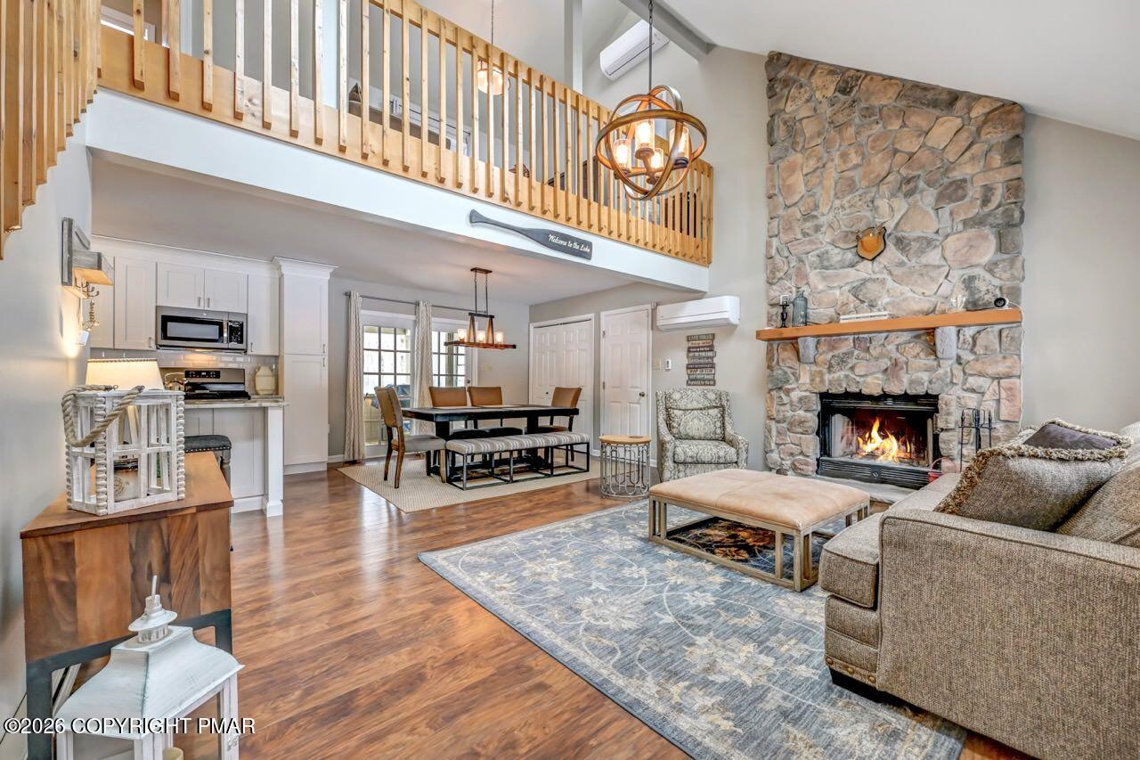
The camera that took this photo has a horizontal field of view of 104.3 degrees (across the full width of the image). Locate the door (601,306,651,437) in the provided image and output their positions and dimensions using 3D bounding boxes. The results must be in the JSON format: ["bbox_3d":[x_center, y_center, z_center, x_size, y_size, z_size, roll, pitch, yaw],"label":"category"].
[{"bbox_3d":[0.775,0.090,6.153,0.070,2.080,0.870,0,0,-41],"label":"door"}]

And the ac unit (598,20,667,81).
[{"bbox_3d":[0.838,-4.398,5.839,0.220,0.300,0.990,0,-1,-41],"label":"ac unit"}]

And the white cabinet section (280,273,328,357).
[{"bbox_3d":[-3.314,-0.758,5.505,0.455,0.930,0.620,0,-1,-39],"label":"white cabinet section"}]

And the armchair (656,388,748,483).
[{"bbox_3d":[1.300,0.611,4.480,0.790,0.990,0.820,0,0,6],"label":"armchair"}]

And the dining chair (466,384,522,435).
[{"bbox_3d":[-1.034,0.615,6.141,0.485,1.040,0.620,0,0,-41],"label":"dining chair"}]

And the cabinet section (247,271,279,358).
[{"bbox_3d":[-3.714,-0.771,5.369,0.305,0.960,0.345,0,-1,-39],"label":"cabinet section"}]

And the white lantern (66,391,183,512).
[{"bbox_3d":[-1.394,0.208,1.391,0.190,0.365,0.220,0,0,22],"label":"white lantern"}]

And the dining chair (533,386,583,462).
[{"bbox_3d":[-0.211,0.615,6.212,0.590,1.020,0.480,0,-1,-36],"label":"dining chair"}]

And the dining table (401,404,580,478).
[{"bbox_3d":[-0.979,0.739,5.503,1.850,0.760,1.040,0,-1,-35],"label":"dining table"}]

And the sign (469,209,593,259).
[{"bbox_3d":[-0.259,-1.140,3.537,1.200,0.160,0.025,0,0,-41],"label":"sign"}]

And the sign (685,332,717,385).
[{"bbox_3d":[1.525,-0.238,5.189,0.030,0.610,0.385,0,-1,-41],"label":"sign"}]

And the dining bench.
[{"bbox_3d":[-0.538,0.881,5.124,1.620,0.470,0.450,0,-1,-36],"label":"dining bench"}]

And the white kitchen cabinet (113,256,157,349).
[{"bbox_3d":[-4.438,-0.750,4.552,0.318,0.910,0.340,0,0,-41],"label":"white kitchen cabinet"}]

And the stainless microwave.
[{"bbox_3d":[-4.075,-0.540,4.936,0.757,0.420,0.400,0,-1,-41],"label":"stainless microwave"}]

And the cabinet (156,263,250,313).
[{"bbox_3d":[-4.032,-0.975,4.901,0.757,0.450,0.340,0,0,-41],"label":"cabinet"}]

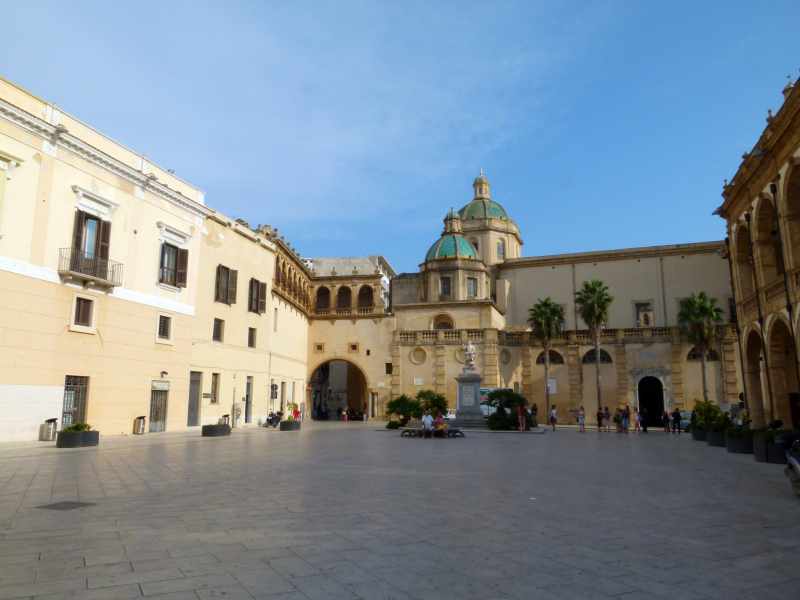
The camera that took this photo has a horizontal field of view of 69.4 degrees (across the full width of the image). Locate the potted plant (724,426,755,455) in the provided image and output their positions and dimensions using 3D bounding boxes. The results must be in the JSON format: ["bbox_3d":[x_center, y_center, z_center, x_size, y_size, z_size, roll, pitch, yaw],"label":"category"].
[{"bbox_3d":[13.030,5.350,22.236,0.880,1.040,0.880,-3,-10,18],"label":"potted plant"}]

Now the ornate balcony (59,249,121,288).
[{"bbox_3d":[-16.048,-1.633,30.197,0.761,1.256,3.472,-3,-10,15],"label":"ornate balcony"}]

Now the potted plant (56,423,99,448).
[{"bbox_3d":[-12.770,5.389,22.988,1.420,0.880,1.420,-3,-11,16],"label":"potted plant"}]

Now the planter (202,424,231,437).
[{"bbox_3d":[-10.127,7.183,31.863,1.400,0.600,1.250,5,-11,-26],"label":"planter"}]

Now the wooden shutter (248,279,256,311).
[{"bbox_3d":[-11.965,-0.325,46.589,0.600,2.550,0.070,-9,-14,40],"label":"wooden shutter"}]

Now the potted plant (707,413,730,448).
[{"bbox_3d":[12.750,5.084,22.625,1.400,1.320,1.400,-3,-11,16],"label":"potted plant"}]

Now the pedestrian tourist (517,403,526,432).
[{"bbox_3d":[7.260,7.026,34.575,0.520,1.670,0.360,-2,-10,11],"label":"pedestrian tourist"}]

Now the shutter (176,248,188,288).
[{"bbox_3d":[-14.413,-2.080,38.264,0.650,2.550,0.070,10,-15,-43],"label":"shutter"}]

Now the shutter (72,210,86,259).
[{"bbox_3d":[-16.540,-3.110,29.873,0.081,2.996,0.618,-1,-10,9],"label":"shutter"}]

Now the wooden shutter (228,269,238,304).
[{"bbox_3d":[-12.633,-1.001,43.728,0.081,2.663,0.761,-5,-11,28],"label":"wooden shutter"}]

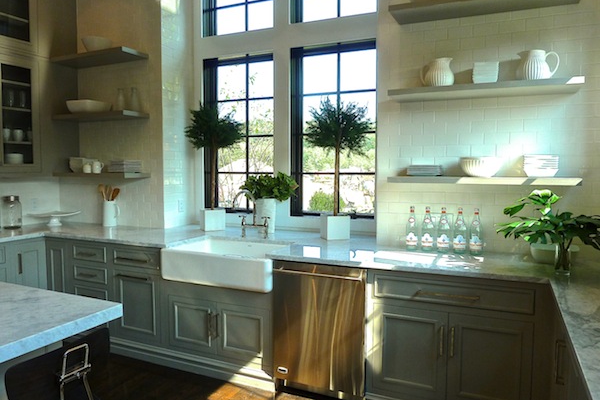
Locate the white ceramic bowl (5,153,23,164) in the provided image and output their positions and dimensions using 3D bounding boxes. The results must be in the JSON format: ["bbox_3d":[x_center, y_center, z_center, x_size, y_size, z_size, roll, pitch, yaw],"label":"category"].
[{"bbox_3d":[-2.601,-0.372,3.939,0.150,0.095,0.150,2,5,25],"label":"white ceramic bowl"}]

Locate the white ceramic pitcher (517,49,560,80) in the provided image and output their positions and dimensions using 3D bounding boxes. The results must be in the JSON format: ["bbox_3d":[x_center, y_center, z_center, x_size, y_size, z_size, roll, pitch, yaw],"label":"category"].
[{"bbox_3d":[1.389,-0.767,2.494,0.190,0.195,0.150,2,5,25],"label":"white ceramic pitcher"}]

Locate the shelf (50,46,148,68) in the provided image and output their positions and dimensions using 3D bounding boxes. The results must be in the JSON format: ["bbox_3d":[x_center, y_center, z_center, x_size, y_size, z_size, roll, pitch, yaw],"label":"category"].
[{"bbox_3d":[-1.862,-1.304,4.010,0.911,0.041,0.301,2,4,24],"label":"shelf"}]

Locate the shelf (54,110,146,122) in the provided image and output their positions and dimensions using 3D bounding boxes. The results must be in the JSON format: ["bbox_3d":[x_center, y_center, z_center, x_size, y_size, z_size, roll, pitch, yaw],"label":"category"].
[{"bbox_3d":[-1.859,-0.768,4.013,0.920,0.041,0.304,2,5,25],"label":"shelf"}]

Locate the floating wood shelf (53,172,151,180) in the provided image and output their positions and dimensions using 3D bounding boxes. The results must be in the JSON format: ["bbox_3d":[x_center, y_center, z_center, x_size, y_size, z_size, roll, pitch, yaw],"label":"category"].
[{"bbox_3d":[-1.860,-0.232,4.061,0.917,0.042,0.304,2,5,25],"label":"floating wood shelf"}]

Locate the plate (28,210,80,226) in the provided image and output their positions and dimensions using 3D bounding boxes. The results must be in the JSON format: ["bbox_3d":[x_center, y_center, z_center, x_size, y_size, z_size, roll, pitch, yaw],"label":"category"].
[{"bbox_3d":[-2.406,0.180,4.256,0.440,0.125,0.440,0,5,0],"label":"plate"}]

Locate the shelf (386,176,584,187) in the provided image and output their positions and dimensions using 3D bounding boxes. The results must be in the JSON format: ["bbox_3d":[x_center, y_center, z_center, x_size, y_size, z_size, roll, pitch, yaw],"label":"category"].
[{"bbox_3d":[1.102,-0.126,2.682,1.050,0.041,0.304,2,5,25],"label":"shelf"}]

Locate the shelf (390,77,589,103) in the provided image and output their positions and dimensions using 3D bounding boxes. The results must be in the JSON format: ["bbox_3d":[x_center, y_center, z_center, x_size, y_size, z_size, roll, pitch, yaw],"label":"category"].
[{"bbox_3d":[1.118,-0.672,2.697,1.065,0.036,0.308,2,4,24],"label":"shelf"}]

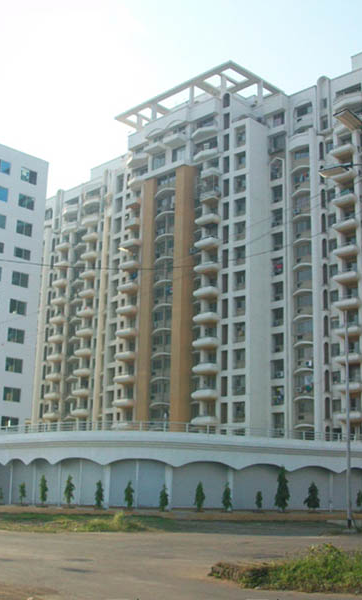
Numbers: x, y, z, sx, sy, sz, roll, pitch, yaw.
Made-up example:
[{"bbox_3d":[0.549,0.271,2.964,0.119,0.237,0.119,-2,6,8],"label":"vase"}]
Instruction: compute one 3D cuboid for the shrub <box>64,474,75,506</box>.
[{"bbox_3d":[-5.951,10.182,39.472,0.621,1.789,0.621,1,-14,0],"label":"shrub"}]

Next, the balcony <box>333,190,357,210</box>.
[{"bbox_3d":[18.423,-10.866,83.093,1.200,1.050,2.800,15,-19,-43],"label":"balcony"}]

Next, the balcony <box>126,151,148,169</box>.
[{"bbox_3d":[-6.203,-19.087,100.168,3.417,1.300,1.300,-12,-20,43],"label":"balcony"}]

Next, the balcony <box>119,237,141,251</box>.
[{"bbox_3d":[-6.814,-7.470,97.247,3.312,1.050,1.300,-12,-20,43],"label":"balcony"}]

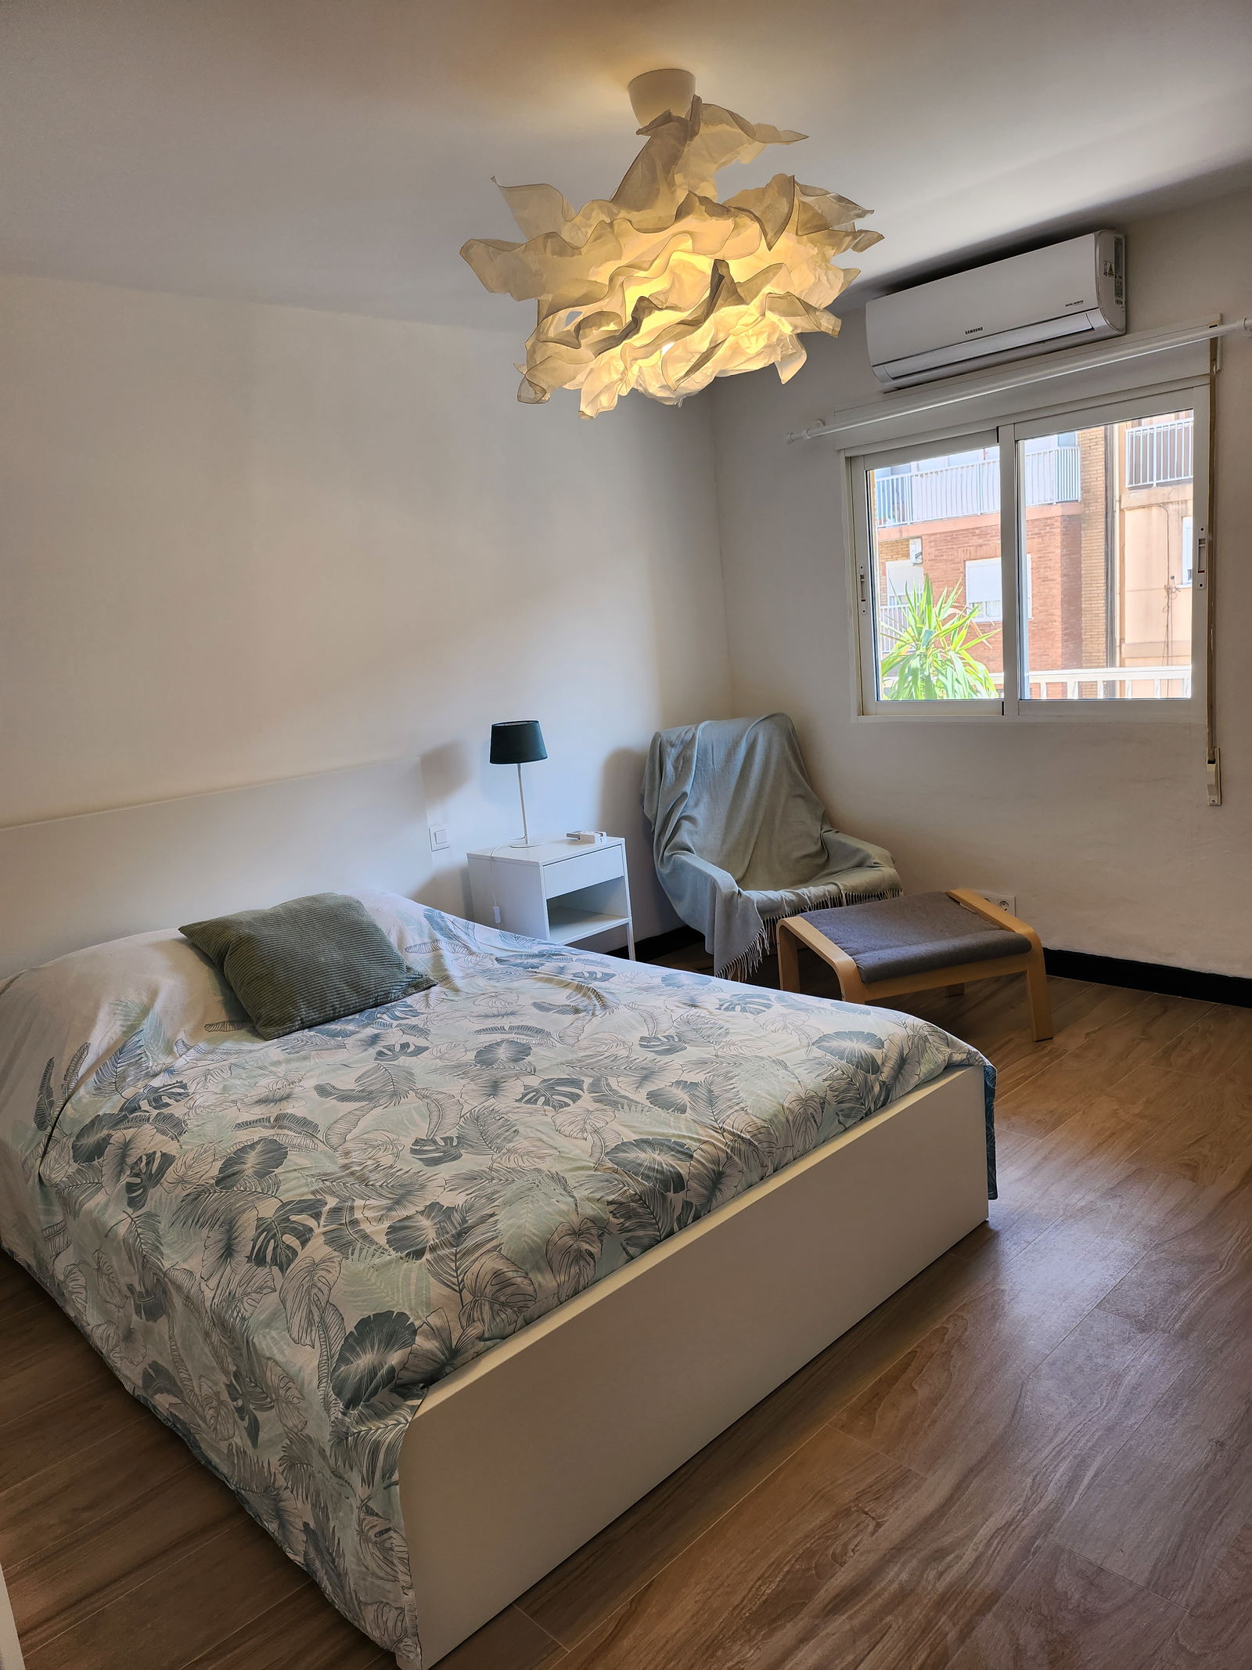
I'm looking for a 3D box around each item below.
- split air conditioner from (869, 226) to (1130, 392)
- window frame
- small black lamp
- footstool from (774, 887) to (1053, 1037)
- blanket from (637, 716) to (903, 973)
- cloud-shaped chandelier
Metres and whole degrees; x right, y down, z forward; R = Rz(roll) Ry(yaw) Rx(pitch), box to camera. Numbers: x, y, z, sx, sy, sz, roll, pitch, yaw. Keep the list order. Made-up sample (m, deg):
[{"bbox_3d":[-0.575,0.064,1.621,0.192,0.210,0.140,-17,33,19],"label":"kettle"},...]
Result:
[{"bbox_3d":[1.203,-1.726,3.834,0.205,0.295,0.815,-15,14,-42],"label":"split air conditioner"},{"bbox_3d":[1.359,-0.917,4.072,0.080,1.035,1.300,-15,14,-42],"label":"window frame"},{"bbox_3d":[-0.377,-0.180,4.145,0.205,0.445,0.205,-5,10,1],"label":"small black lamp"},{"bbox_3d":[0.919,0.456,3.752,0.670,0.400,0.540,-8,11,-16],"label":"footstool"},{"bbox_3d":[0.524,0.029,4.282,0.710,0.860,0.800,-8,11,-14],"label":"blanket"},{"bbox_3d":[0.090,-1.199,2.390,0.860,0.640,0.860,-15,14,-42],"label":"cloud-shaped chandelier"}]

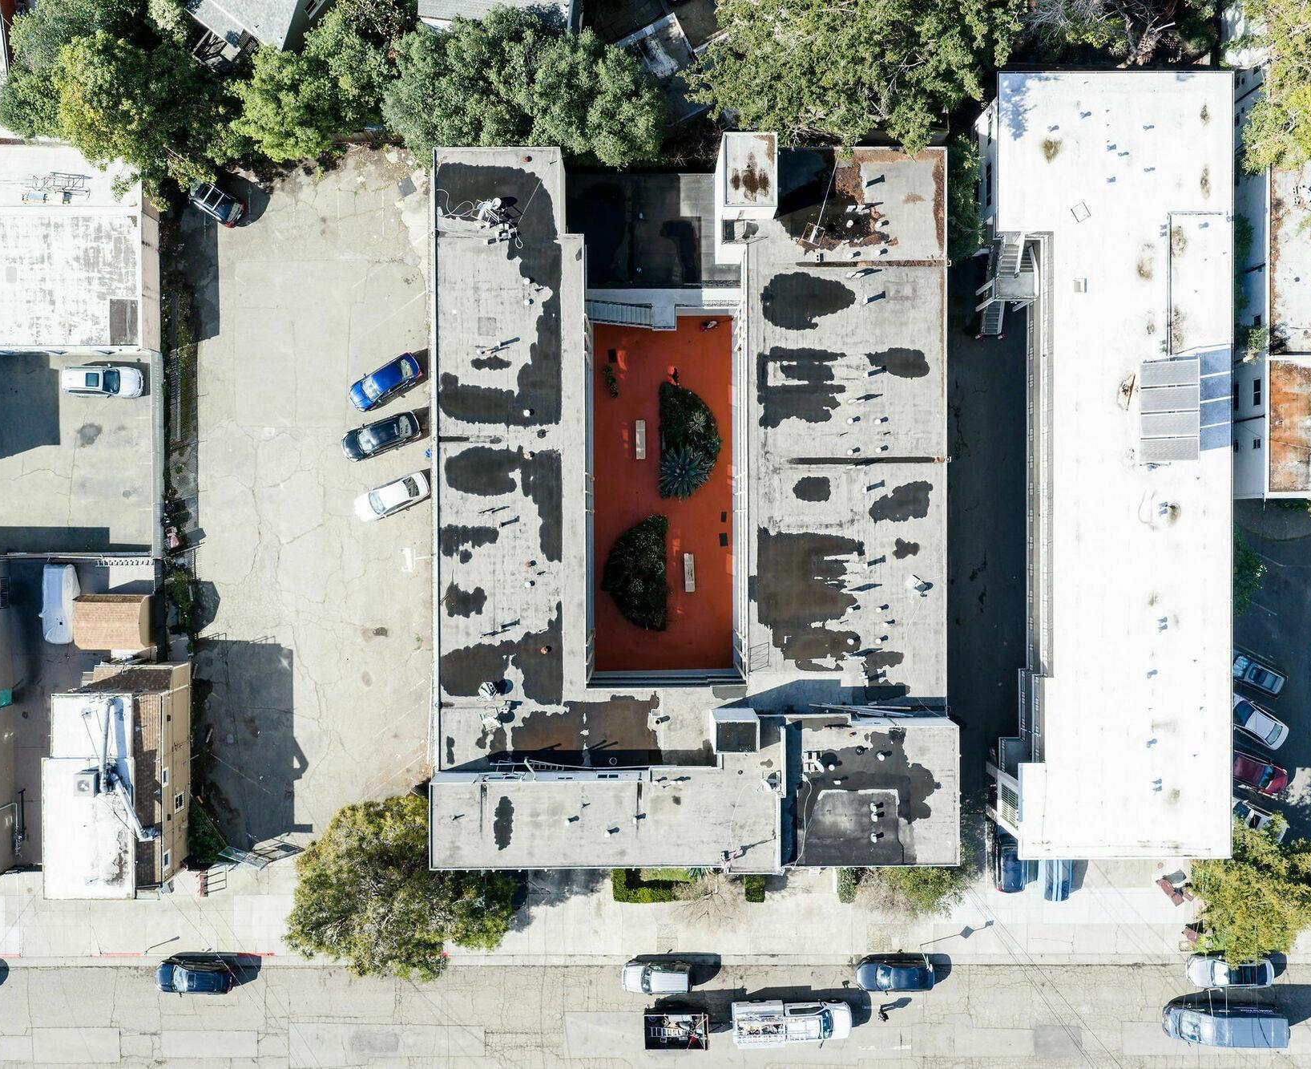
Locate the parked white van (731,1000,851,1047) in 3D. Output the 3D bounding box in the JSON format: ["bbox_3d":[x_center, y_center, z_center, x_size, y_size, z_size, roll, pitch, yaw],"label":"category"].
[{"bbox_3d":[8.250,29.307,75.026,7.100,2.300,2.350,-1,90,0],"label":"parked white van"}]

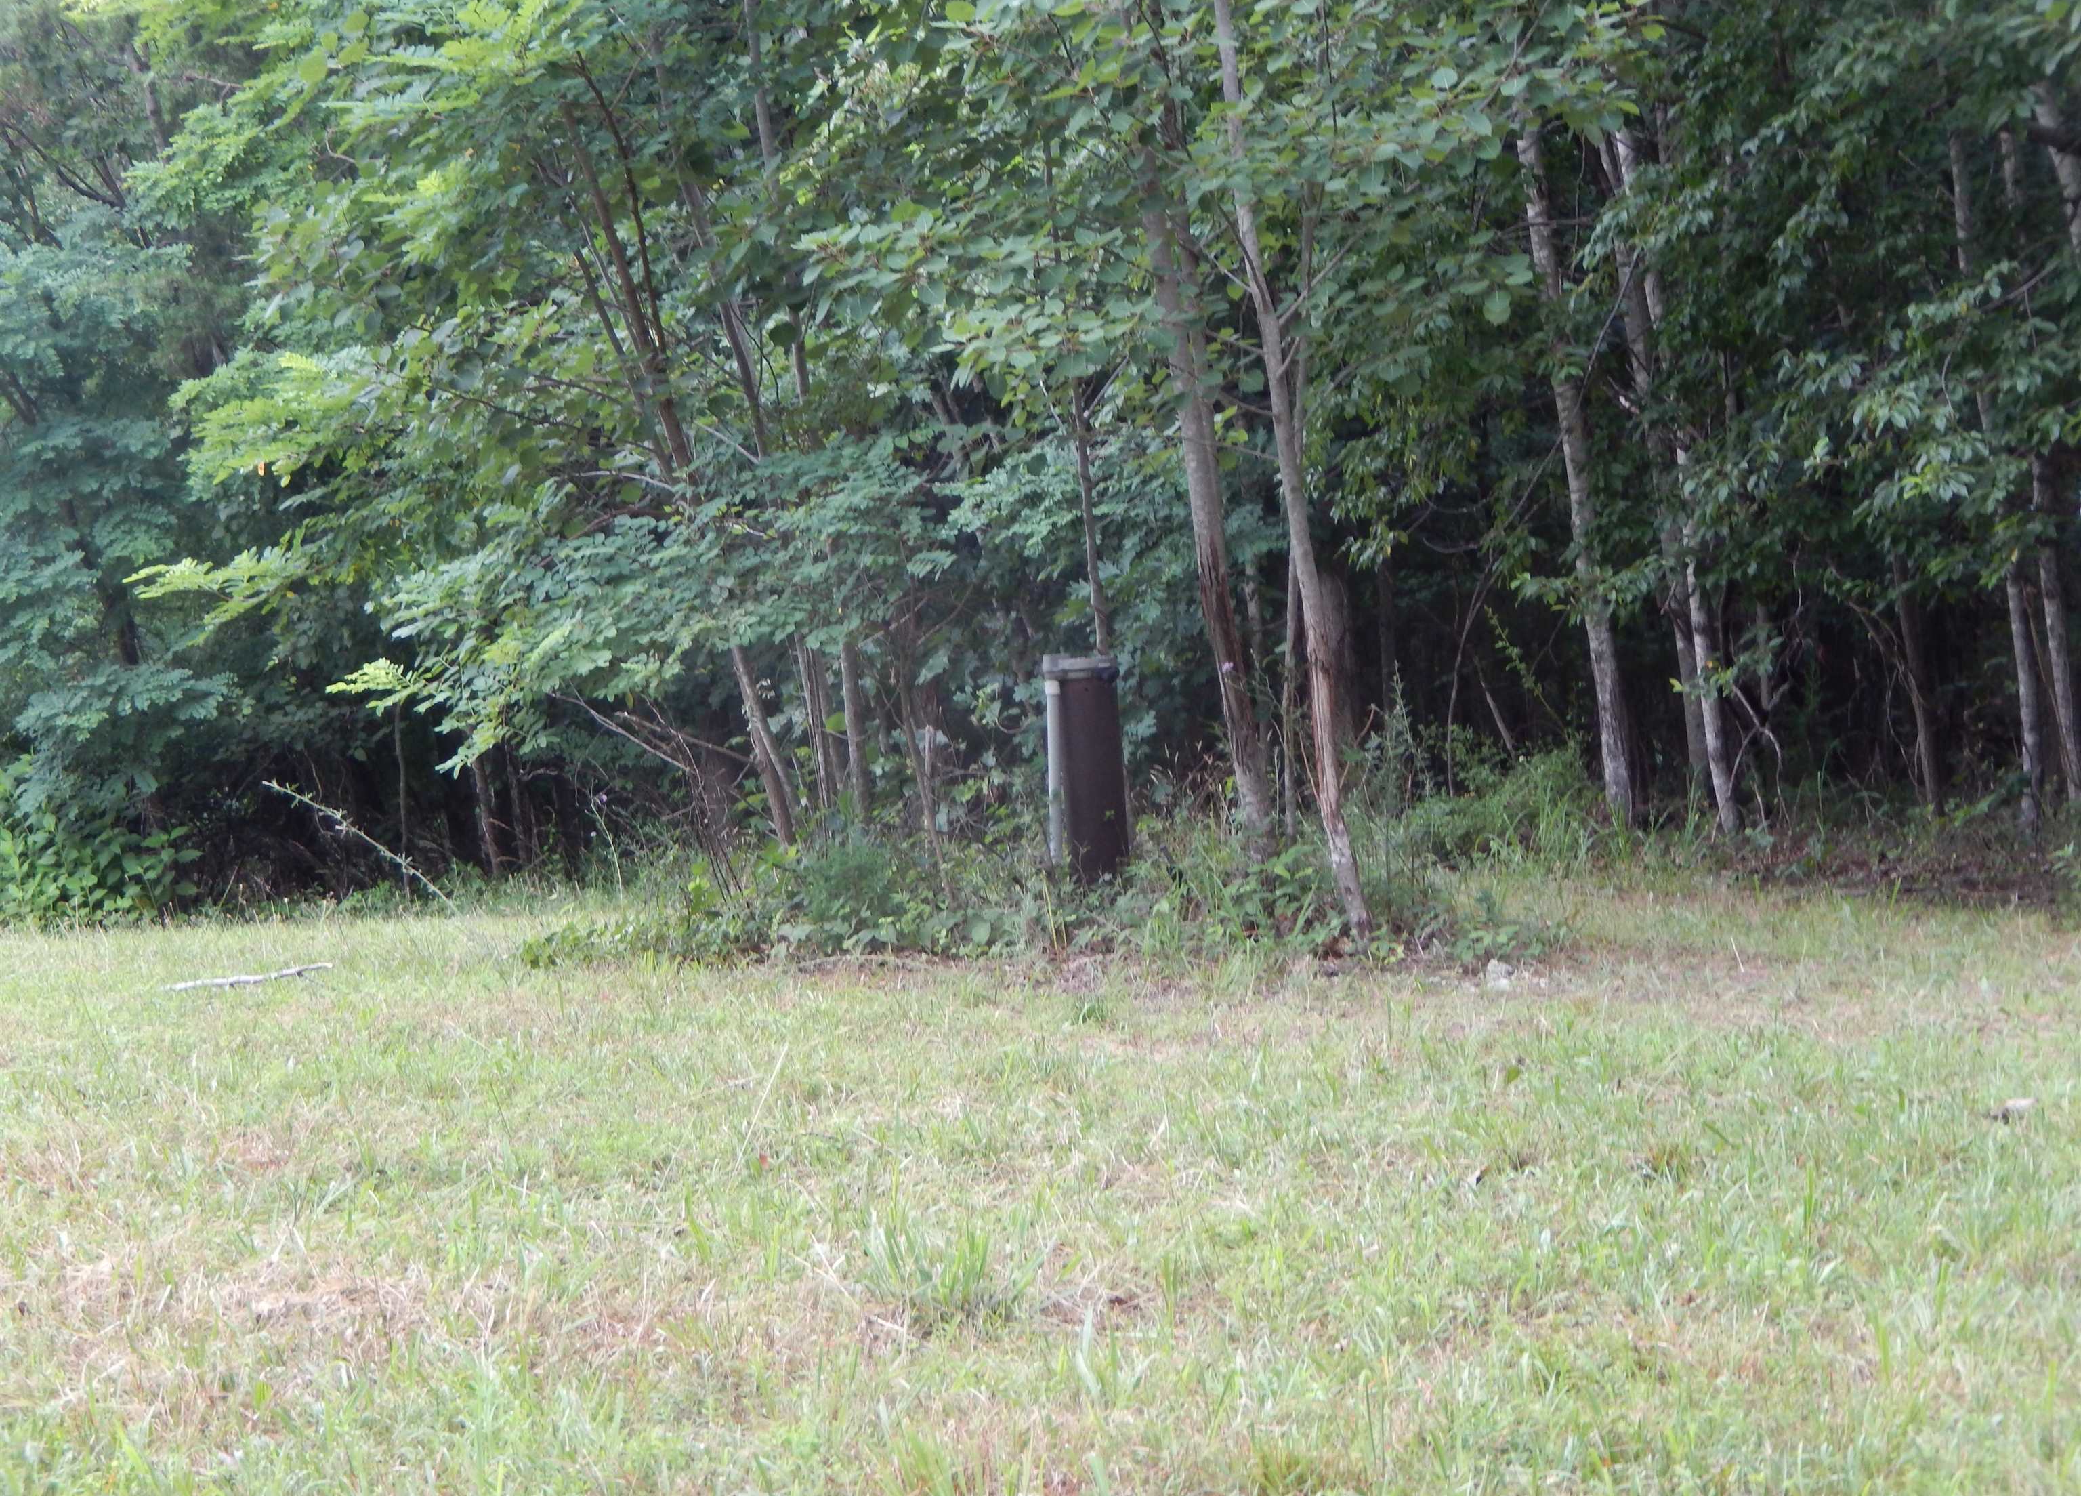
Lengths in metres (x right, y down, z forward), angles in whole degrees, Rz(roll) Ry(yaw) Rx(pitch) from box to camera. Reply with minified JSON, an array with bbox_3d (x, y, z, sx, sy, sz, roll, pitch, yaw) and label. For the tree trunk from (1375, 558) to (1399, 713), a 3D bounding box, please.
[{"bbox_3d":[1.415,-0.449,17.980,0.067,0.668,0.067,-4,3,0],"label":"tree trunk"}]

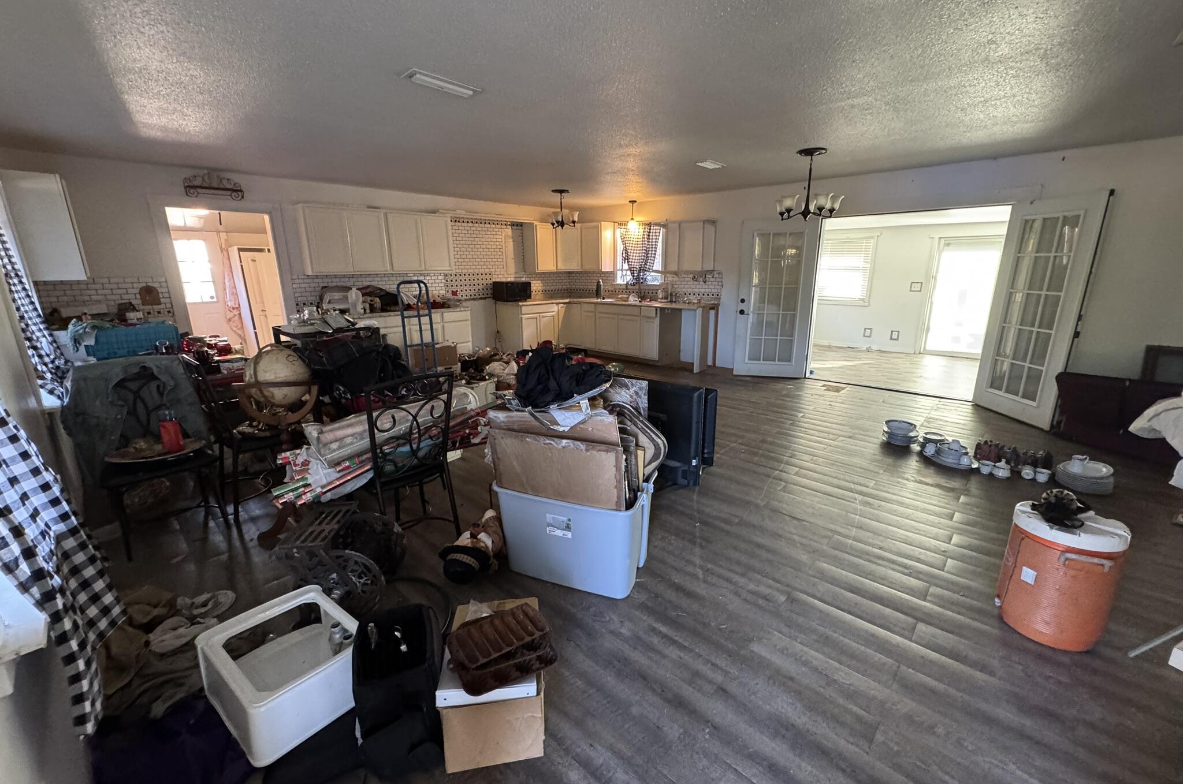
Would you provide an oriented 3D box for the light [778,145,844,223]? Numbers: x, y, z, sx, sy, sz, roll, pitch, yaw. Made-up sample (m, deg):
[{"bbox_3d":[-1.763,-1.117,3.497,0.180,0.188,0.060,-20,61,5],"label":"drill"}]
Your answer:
[{"bbox_3d":[1.991,-1.888,4.391,0.600,0.595,0.600,13,20,41],"label":"light"}]

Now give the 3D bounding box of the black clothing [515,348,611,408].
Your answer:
[{"bbox_3d":[-0.140,-0.077,2.322,0.420,0.230,0.340,5,15,21],"label":"black clothing"}]

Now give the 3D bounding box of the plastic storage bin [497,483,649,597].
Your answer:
[{"bbox_3d":[-0.056,0.666,2.455,0.710,0.480,0.460,5,16,21],"label":"plastic storage bin"}]

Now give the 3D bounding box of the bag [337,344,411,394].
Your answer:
[{"bbox_3d":[-1.660,-0.173,3.650,0.530,0.360,0.320,-4,15,-13],"label":"bag"}]

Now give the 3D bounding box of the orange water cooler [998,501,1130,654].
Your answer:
[{"bbox_3d":[1.929,0.757,1.998,0.350,0.500,0.350,7,17,26],"label":"orange water cooler"}]

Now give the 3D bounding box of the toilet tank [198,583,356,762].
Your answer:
[{"bbox_3d":[-1.050,0.959,1.683,0.410,0.225,0.407,16,18,32],"label":"toilet tank"}]

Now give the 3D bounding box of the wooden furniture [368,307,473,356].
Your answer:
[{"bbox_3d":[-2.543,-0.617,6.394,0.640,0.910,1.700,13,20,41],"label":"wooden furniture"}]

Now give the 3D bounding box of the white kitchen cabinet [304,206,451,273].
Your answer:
[{"bbox_3d":[-2.771,-1.976,6.340,0.320,0.760,1.910,12,20,40],"label":"white kitchen cabinet"}]

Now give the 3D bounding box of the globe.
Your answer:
[{"bbox_3d":[-1.696,-0.088,2.594,0.315,0.325,0.315,13,20,41],"label":"globe"}]

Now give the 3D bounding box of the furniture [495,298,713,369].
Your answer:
[{"bbox_3d":[0.131,-0.956,7.629,3.330,0.920,1.550,12,20,40],"label":"furniture"}]

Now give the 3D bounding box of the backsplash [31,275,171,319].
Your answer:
[{"bbox_3d":[-4.662,-0.894,4.643,0.020,0.410,0.930,12,20,40],"label":"backsplash"}]

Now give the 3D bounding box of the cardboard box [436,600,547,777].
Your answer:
[{"bbox_3d":[-0.329,0.996,1.683,0.303,0.250,0.442,-3,15,-8],"label":"cardboard box"}]

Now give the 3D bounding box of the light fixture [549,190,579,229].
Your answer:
[{"bbox_3d":[-0.414,-2.490,6.542,0.420,0.481,0.420,13,20,41],"label":"light fixture"}]

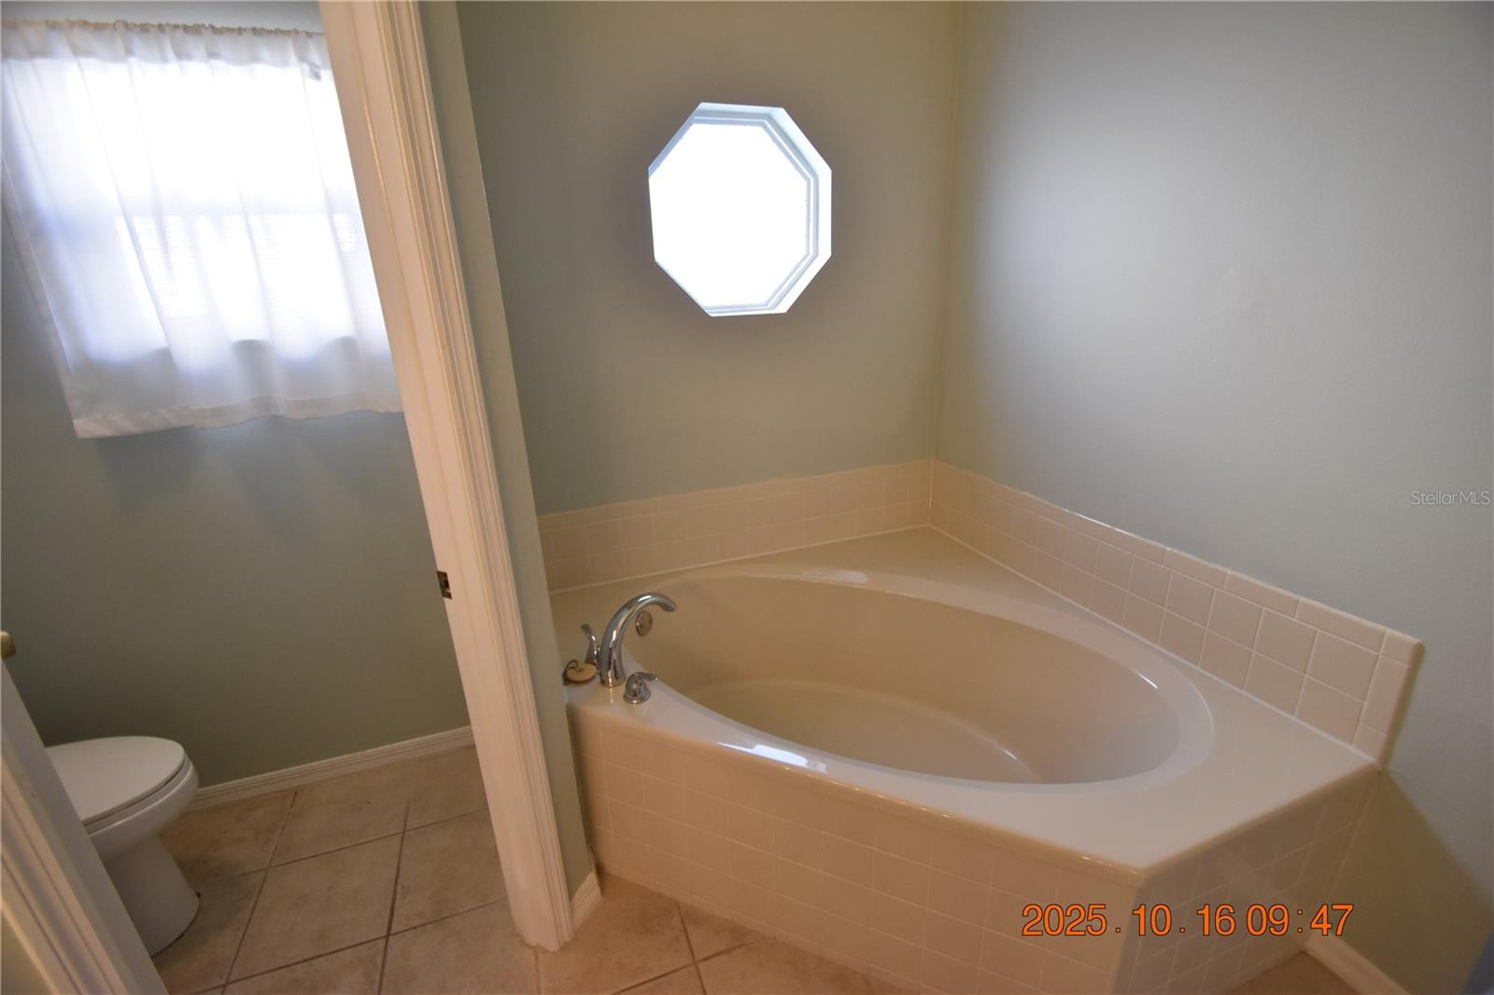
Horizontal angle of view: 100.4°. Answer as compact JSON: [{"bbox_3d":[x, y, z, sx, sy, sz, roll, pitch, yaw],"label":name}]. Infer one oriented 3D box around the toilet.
[{"bbox_3d":[-1.701,0.726,1.450,0.720,0.740,0.440,-8,19,-16],"label":"toilet"}]

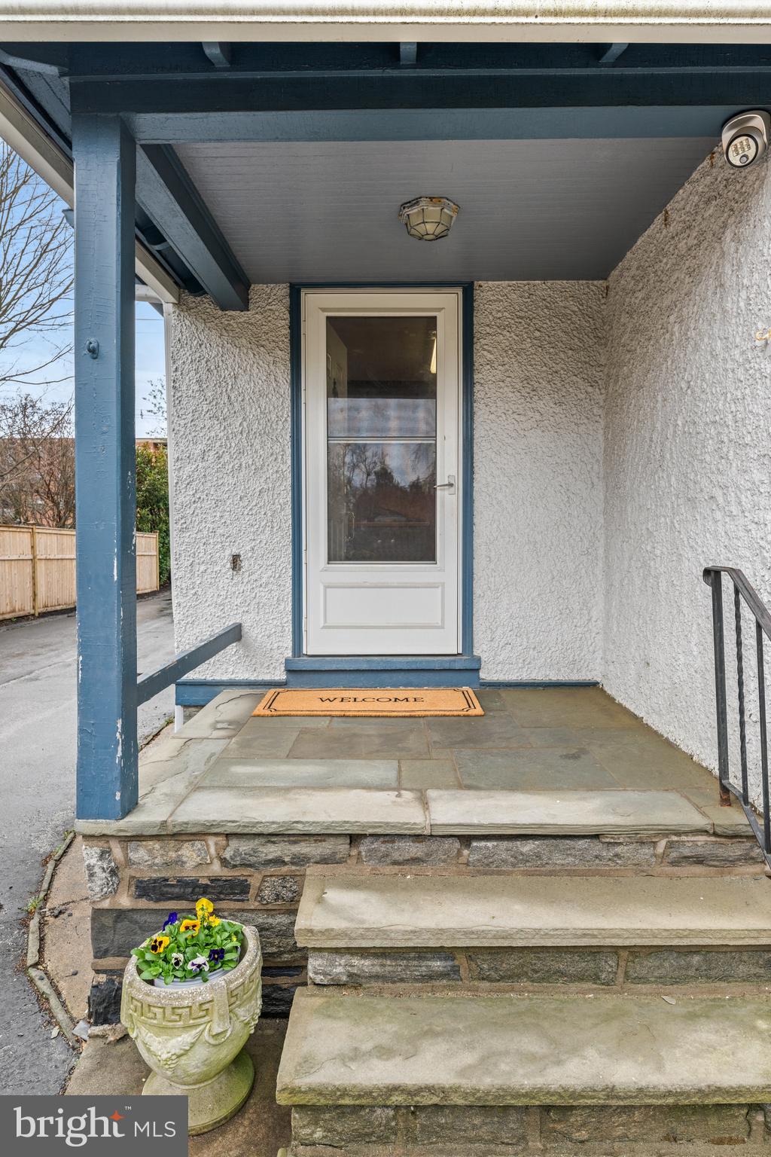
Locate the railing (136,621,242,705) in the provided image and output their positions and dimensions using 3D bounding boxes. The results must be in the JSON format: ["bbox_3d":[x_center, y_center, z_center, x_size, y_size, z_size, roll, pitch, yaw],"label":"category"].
[{"bbox_3d":[-0.832,0.345,2.817,0.042,0.090,1.430,0,4,1],"label":"railing"}]

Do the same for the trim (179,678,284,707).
[{"bbox_3d":[-0.854,0.630,3.540,0.610,0.150,0.045,0,2,1],"label":"trim"}]

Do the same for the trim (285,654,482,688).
[{"bbox_3d":[-0.012,0.516,3.530,1.060,0.175,0.100,0,2,1],"label":"trim"}]

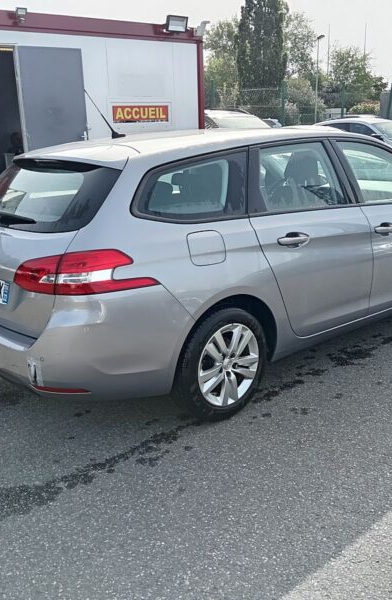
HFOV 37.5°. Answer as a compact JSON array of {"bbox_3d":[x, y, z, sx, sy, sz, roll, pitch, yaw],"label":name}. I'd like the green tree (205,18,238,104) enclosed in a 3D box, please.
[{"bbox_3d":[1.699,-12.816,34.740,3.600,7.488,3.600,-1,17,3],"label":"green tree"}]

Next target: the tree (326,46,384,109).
[{"bbox_3d":[9.248,-11.819,33.847,4.000,5.700,4.000,3,17,14],"label":"tree"}]

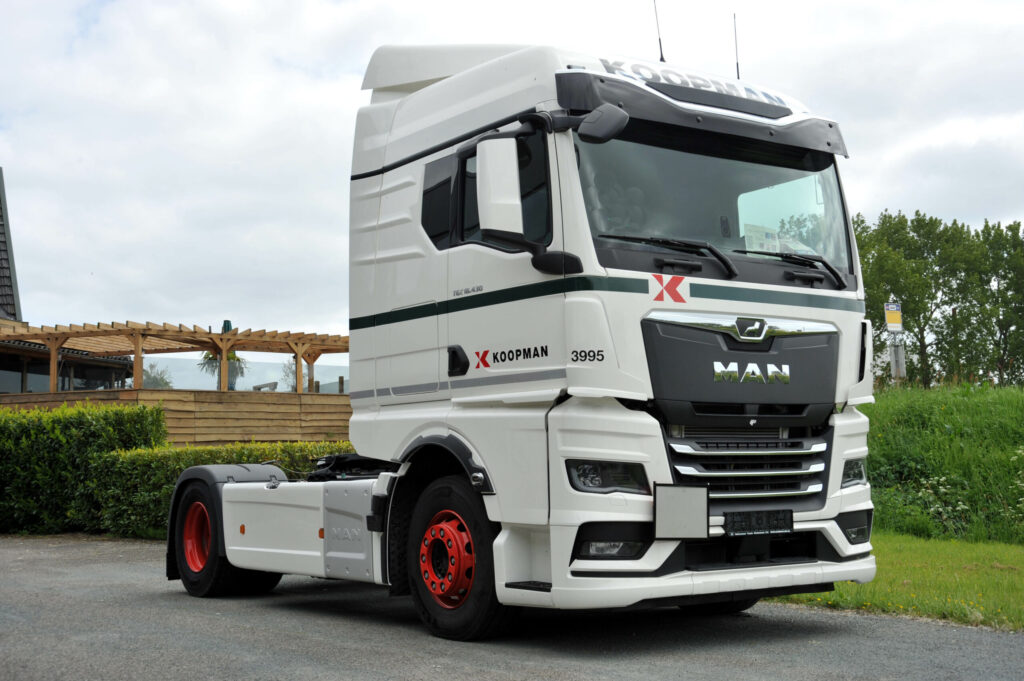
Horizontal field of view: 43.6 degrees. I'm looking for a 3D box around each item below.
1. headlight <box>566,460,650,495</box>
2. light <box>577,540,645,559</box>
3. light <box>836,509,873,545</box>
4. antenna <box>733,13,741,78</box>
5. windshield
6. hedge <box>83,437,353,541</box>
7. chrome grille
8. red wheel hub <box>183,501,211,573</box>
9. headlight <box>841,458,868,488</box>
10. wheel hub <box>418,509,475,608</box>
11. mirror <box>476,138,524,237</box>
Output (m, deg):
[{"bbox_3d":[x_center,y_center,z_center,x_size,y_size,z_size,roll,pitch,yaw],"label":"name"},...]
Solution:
[{"bbox_3d":[0.516,0.736,6.804,0.430,0.210,0.200,2,-6,-26],"label":"headlight"},{"bbox_3d":[0.516,1.103,6.726,0.380,0.105,0.130,2,-6,-26],"label":"light"},{"bbox_3d":[2.084,1.148,7.878,0.180,0.200,0.450,-6,-8,44],"label":"light"},{"bbox_3d":[1.401,-1.827,7.959,0.020,0.441,0.020,3,-9,-36],"label":"antenna"},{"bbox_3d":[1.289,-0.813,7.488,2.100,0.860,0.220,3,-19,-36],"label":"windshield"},{"bbox_3d":[-4.187,2.313,19.513,5.494,1.400,1.000,-5,-7,33],"label":"hedge"},{"bbox_3d":[1.365,0.724,7.294,1.310,0.470,0.160,3,-7,-36],"label":"chrome grille"},{"bbox_3d":[-2.546,1.657,10.783,0.200,0.600,0.600,3,-7,-36],"label":"red wheel hub"},{"bbox_3d":[2.083,0.813,7.927,0.200,0.210,0.430,-6,-8,44],"label":"headlight"},{"bbox_3d":[-0.383,1.320,7.700,0.200,0.600,0.600,3,-7,-36],"label":"wheel hub"},{"bbox_3d":[-0.063,-0.821,6.867,0.260,0.540,0.140,1,-6,-24],"label":"mirror"}]

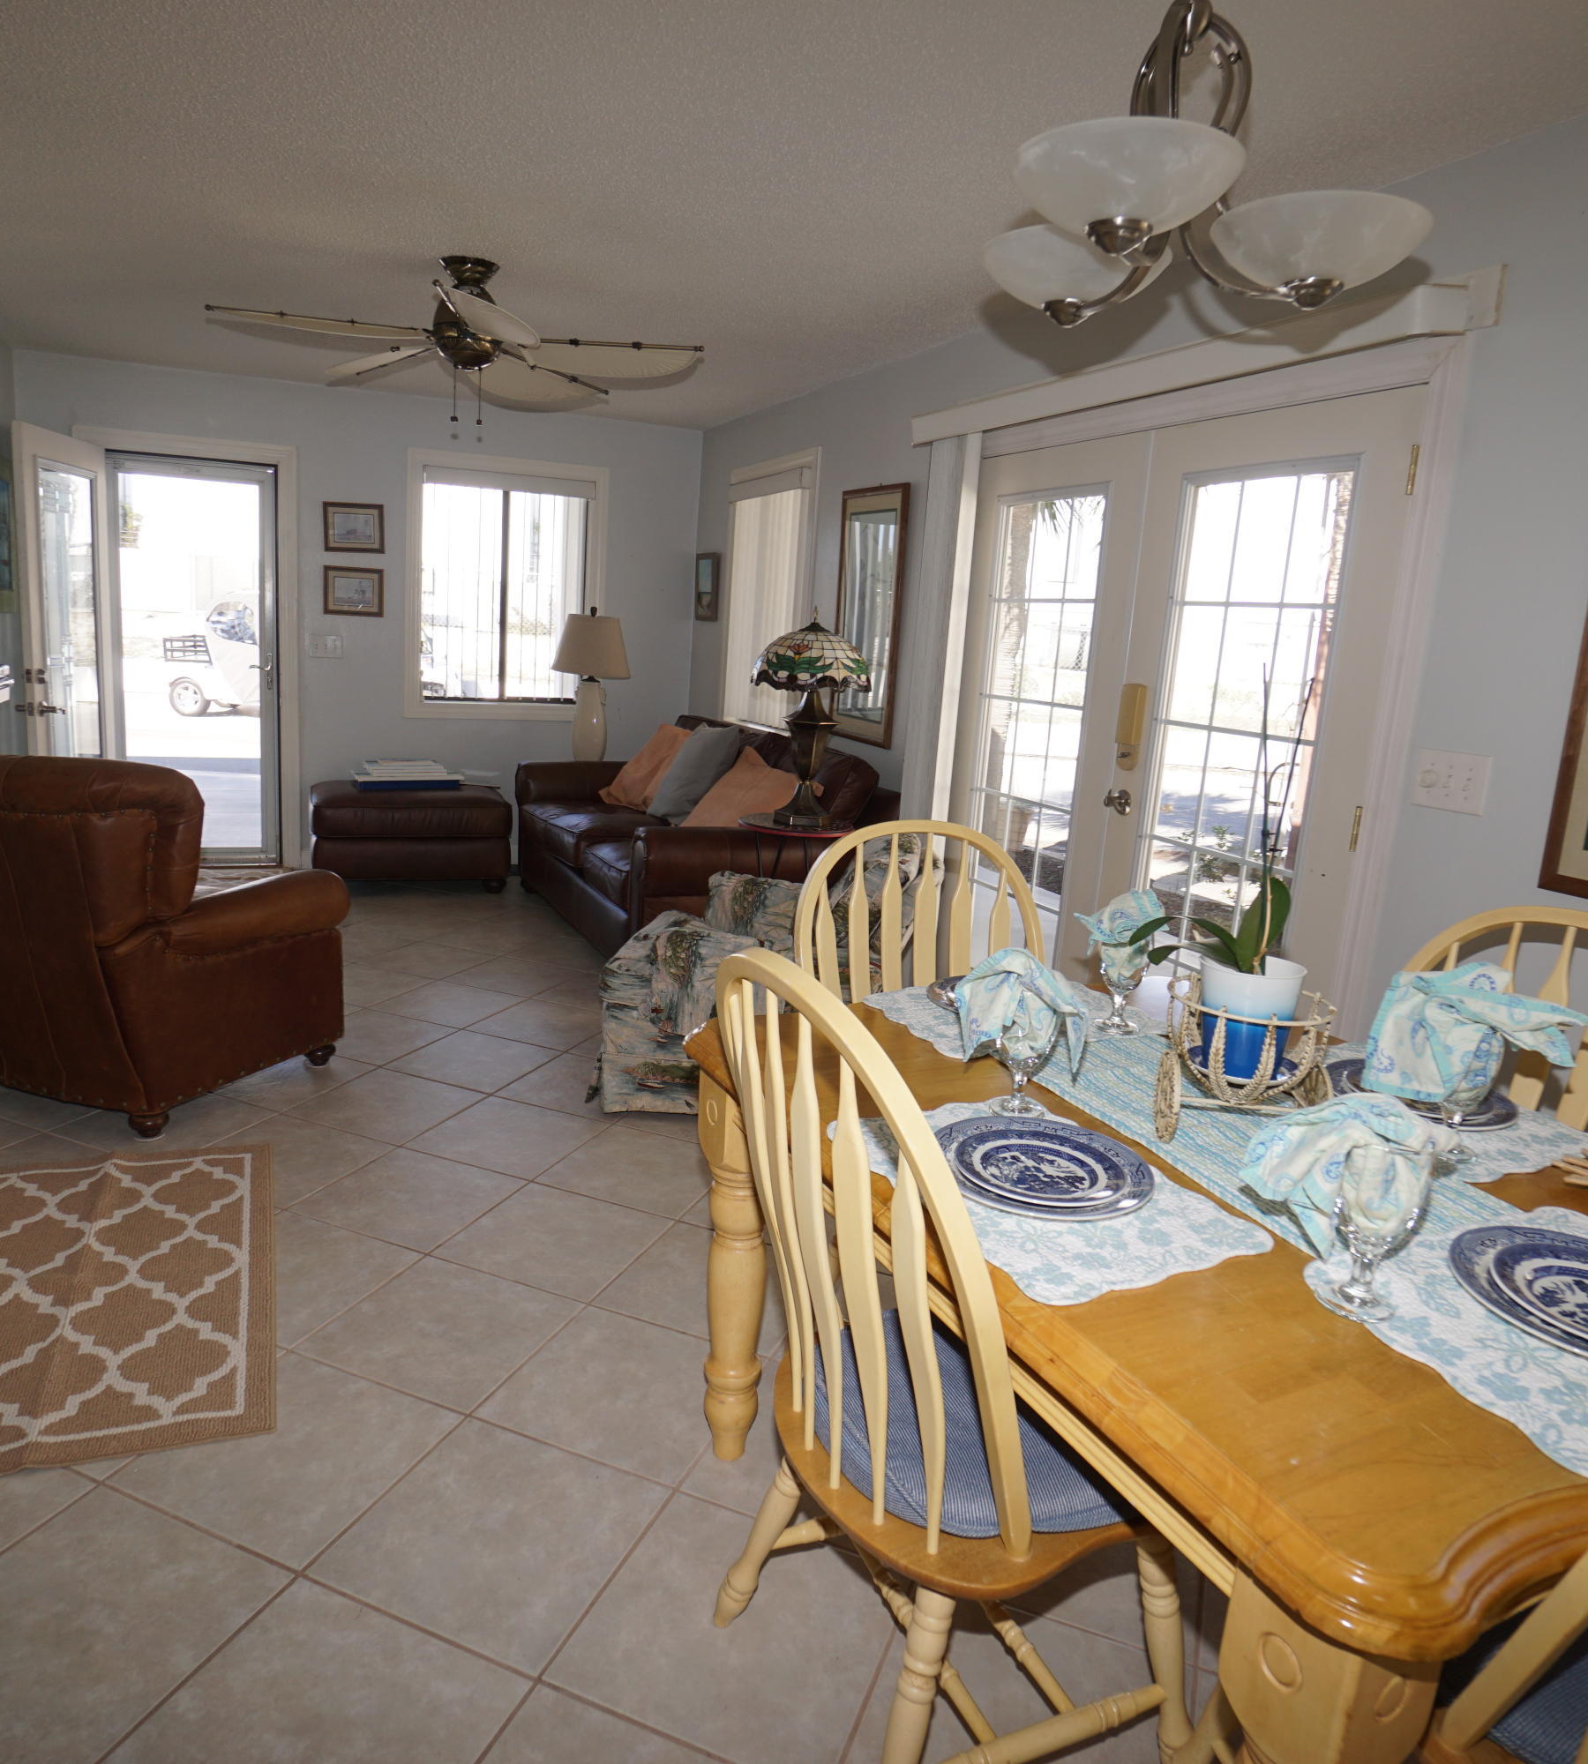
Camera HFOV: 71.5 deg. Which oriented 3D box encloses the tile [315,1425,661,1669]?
[{"bbox_3d":[-0.450,0.997,1.682,0.390,0.010,0.390,8,12,19],"label":"tile"}]

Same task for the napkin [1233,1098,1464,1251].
[{"bbox_3d":[0.529,0.277,1.055,0.190,0.130,0.140,4,12,0],"label":"napkin"}]

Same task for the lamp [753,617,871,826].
[{"bbox_3d":[0.054,-0.552,3.876,0.430,0.720,0.430,4,12,-1],"label":"lamp"}]

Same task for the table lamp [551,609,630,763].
[{"bbox_3d":[-1.093,-1.018,5.934,0.390,0.820,0.390,-2,13,-23],"label":"table lamp"}]

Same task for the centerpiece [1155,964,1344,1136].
[{"bbox_3d":[0.650,0.248,1.590,0.250,0.185,0.220,3,12,-5],"label":"centerpiece"}]

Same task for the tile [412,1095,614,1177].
[{"bbox_3d":[-0.782,0.694,3.031,0.390,0.010,0.390,8,12,19],"label":"tile"}]

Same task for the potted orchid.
[{"bbox_3d":[0.632,0.051,1.581,0.220,0.480,0.170,9,13,23],"label":"potted orchid"}]

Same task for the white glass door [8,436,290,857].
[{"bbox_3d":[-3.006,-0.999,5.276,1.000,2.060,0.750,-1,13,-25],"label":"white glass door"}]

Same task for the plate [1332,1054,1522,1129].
[{"bbox_3d":[0.949,0.331,1.674,0.262,0.028,0.262,12,14,32],"label":"plate"}]

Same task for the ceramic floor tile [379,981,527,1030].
[{"bbox_3d":[-1.250,0.452,4.020,0.390,0.010,0.390,8,12,19],"label":"ceramic floor tile"}]

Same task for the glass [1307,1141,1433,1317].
[{"bbox_3d":[0.586,0.352,1.118,0.088,0.175,0.088,11,14,30],"label":"glass"}]

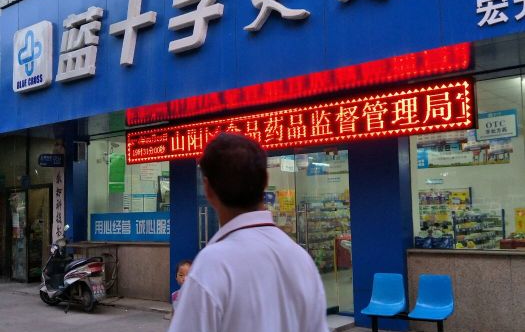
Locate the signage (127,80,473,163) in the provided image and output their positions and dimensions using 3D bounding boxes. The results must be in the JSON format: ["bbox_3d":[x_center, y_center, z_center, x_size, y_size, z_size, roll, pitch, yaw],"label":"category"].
[{"bbox_3d":[0.042,-0.484,6.755,5.430,0.566,0.130,-5,-7,33],"label":"signage"}]

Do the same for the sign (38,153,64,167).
[{"bbox_3d":[-4.415,-0.130,10.203,0.600,0.290,0.060,0,-6,-12],"label":"sign"}]

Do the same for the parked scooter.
[{"bbox_3d":[-3.087,1.629,7.772,1.740,1.260,0.640,-6,-7,38],"label":"parked scooter"}]

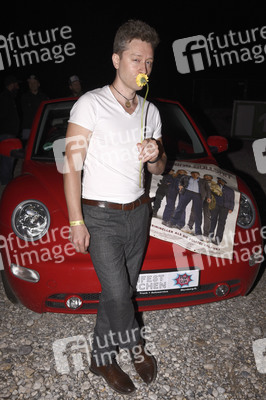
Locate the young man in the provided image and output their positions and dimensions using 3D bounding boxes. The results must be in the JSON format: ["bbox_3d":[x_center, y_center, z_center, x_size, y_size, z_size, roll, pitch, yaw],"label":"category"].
[{"bbox_3d":[-0.087,0.050,2.045,0.480,1.750,0.420,-4,14,-18],"label":"young man"}]

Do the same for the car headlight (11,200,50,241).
[{"bbox_3d":[-0.591,0.115,2.485,0.235,0.240,0.120,0,1,2],"label":"car headlight"}]

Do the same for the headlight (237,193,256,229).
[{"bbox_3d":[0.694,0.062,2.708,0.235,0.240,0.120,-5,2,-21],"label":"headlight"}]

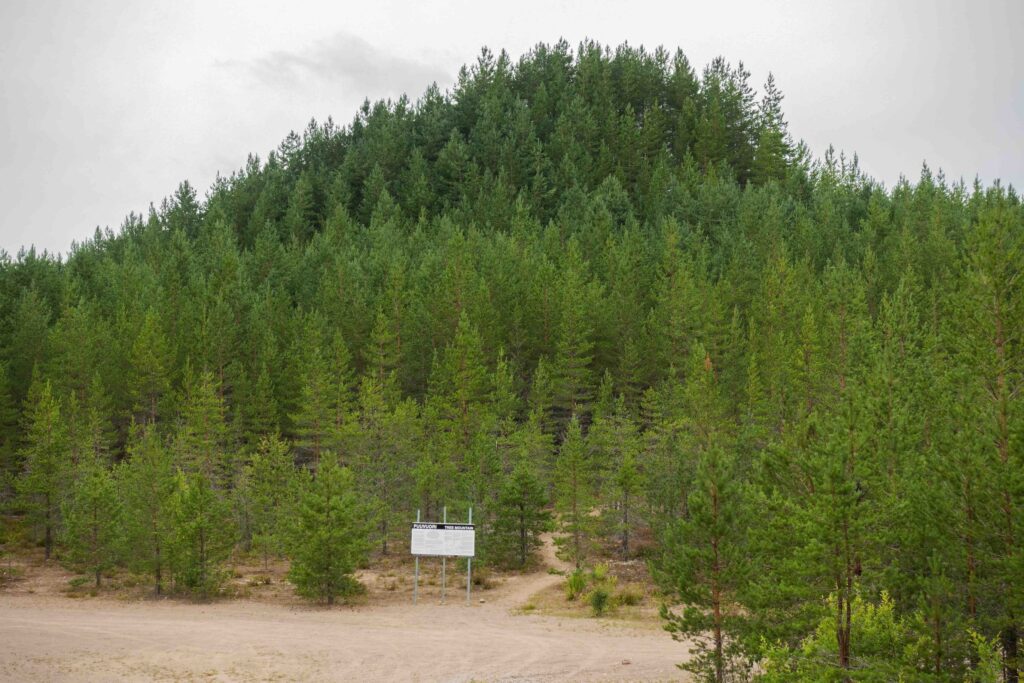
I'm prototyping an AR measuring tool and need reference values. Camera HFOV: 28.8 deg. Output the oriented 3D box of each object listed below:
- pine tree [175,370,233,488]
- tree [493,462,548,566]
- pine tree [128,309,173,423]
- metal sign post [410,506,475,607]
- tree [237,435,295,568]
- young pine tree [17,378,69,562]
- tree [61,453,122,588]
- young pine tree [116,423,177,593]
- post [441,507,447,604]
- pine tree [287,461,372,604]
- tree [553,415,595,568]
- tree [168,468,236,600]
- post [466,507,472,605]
[{"bbox_3d":[-12.508,4.434,81.000,2.359,6.508,2.359,0,-2,0],"label":"pine tree"},{"bbox_3d":[0.339,6.097,71.000,2.032,3.851,2.032,0,-2,0],"label":"tree"},{"bbox_3d":[-17.112,2.785,94.000,2.266,8.497,2.266,0,-2,0],"label":"pine tree"},{"bbox_3d":[-2.064,6.463,60.000,1.943,2.983,0.120,0,-2,0],"label":"metal sign post"},{"bbox_3d":[-9.000,5.811,73.000,2.126,4.802,2.126,0,-2,0],"label":"tree"},{"bbox_3d":[-17.410,4.701,74.000,2.007,6.801,2.007,0,-2,0],"label":"young pine tree"},{"bbox_3d":[-14.212,6.050,67.300,2.095,4.596,2.095,0,-1,0],"label":"tree"},{"bbox_3d":[-12.044,5.551,65.800,1.917,5.617,1.917,0,-1,0],"label":"young pine tree"},{"bbox_3d":[-2.159,6.824,63.500,0.070,3.093,0.070,1,-1,0],"label":"post"},{"bbox_3d":[-5.847,6.120,63.800,2.755,4.614,2.755,0,-1,0],"label":"pine tree"},{"bbox_3d":[2.269,5.446,72.300,1.452,5.591,1.452,0,-1,0],"label":"tree"},{"bbox_3d":[-10.120,6.290,64.900,2.151,4.172,2.151,0,-1,0],"label":"tree"},{"bbox_3d":[-1.281,6.471,60.000,0.065,2.938,0.065,0,-2,0],"label":"post"}]

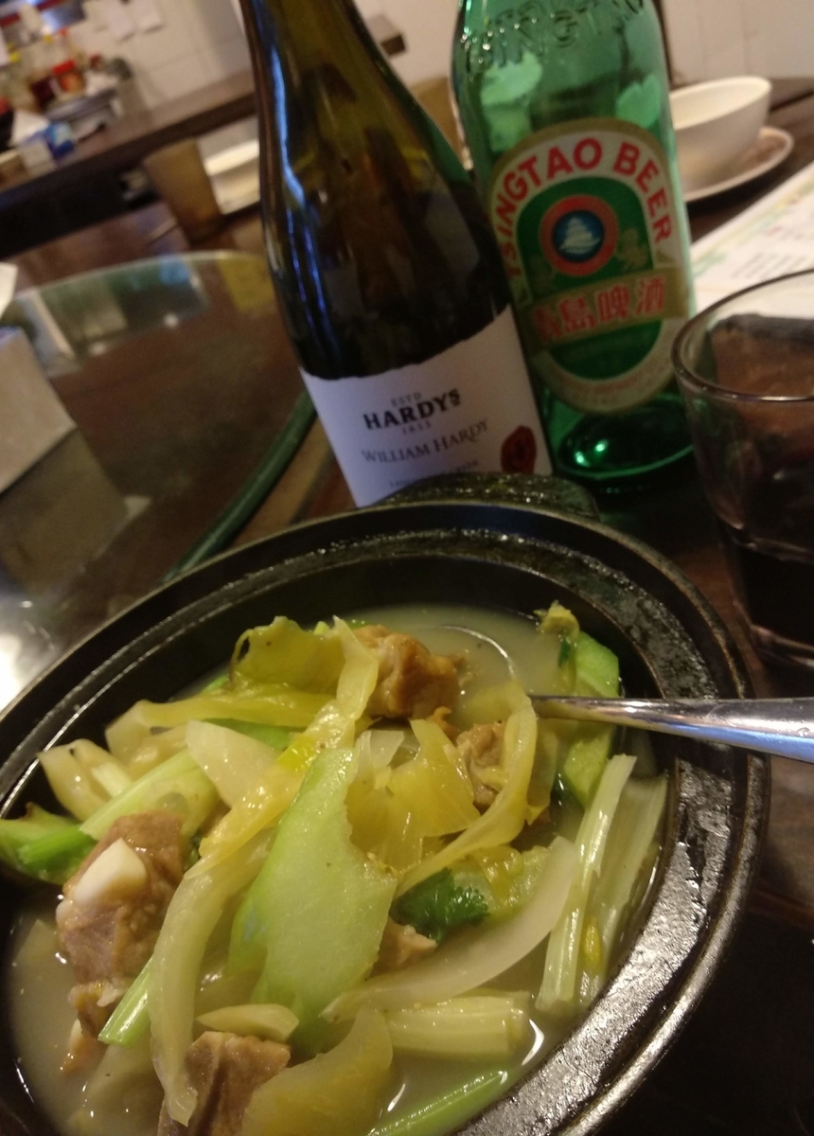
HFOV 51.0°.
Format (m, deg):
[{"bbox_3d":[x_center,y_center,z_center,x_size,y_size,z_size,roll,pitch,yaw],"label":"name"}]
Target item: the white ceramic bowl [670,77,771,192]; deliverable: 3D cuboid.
[{"bbox_3d":[0.203,-0.304,0.612,0.112,0.051,0.112,-14,36,11],"label":"white ceramic bowl"}]

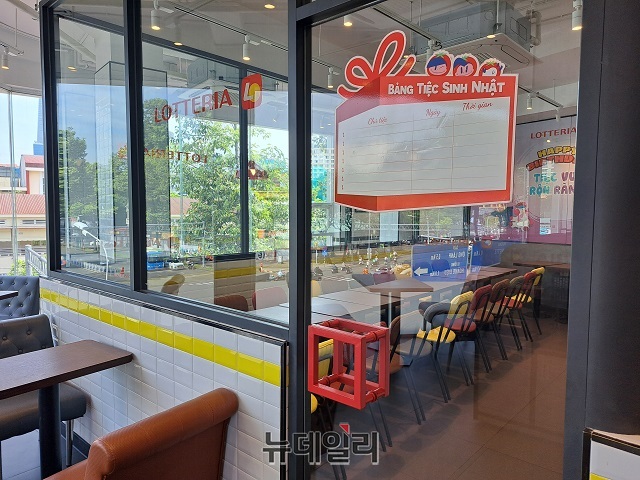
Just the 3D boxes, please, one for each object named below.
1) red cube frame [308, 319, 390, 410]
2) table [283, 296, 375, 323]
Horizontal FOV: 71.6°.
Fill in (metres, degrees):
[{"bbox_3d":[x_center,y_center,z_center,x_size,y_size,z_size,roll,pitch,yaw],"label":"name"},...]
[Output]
[{"bbox_3d":[0.088,0.377,1.385,0.207,0.208,0.139,3,4,41],"label":"red cube frame"},{"bbox_3d":[0.053,0.904,3.571,0.620,0.750,0.460,3,4,41],"label":"table"}]

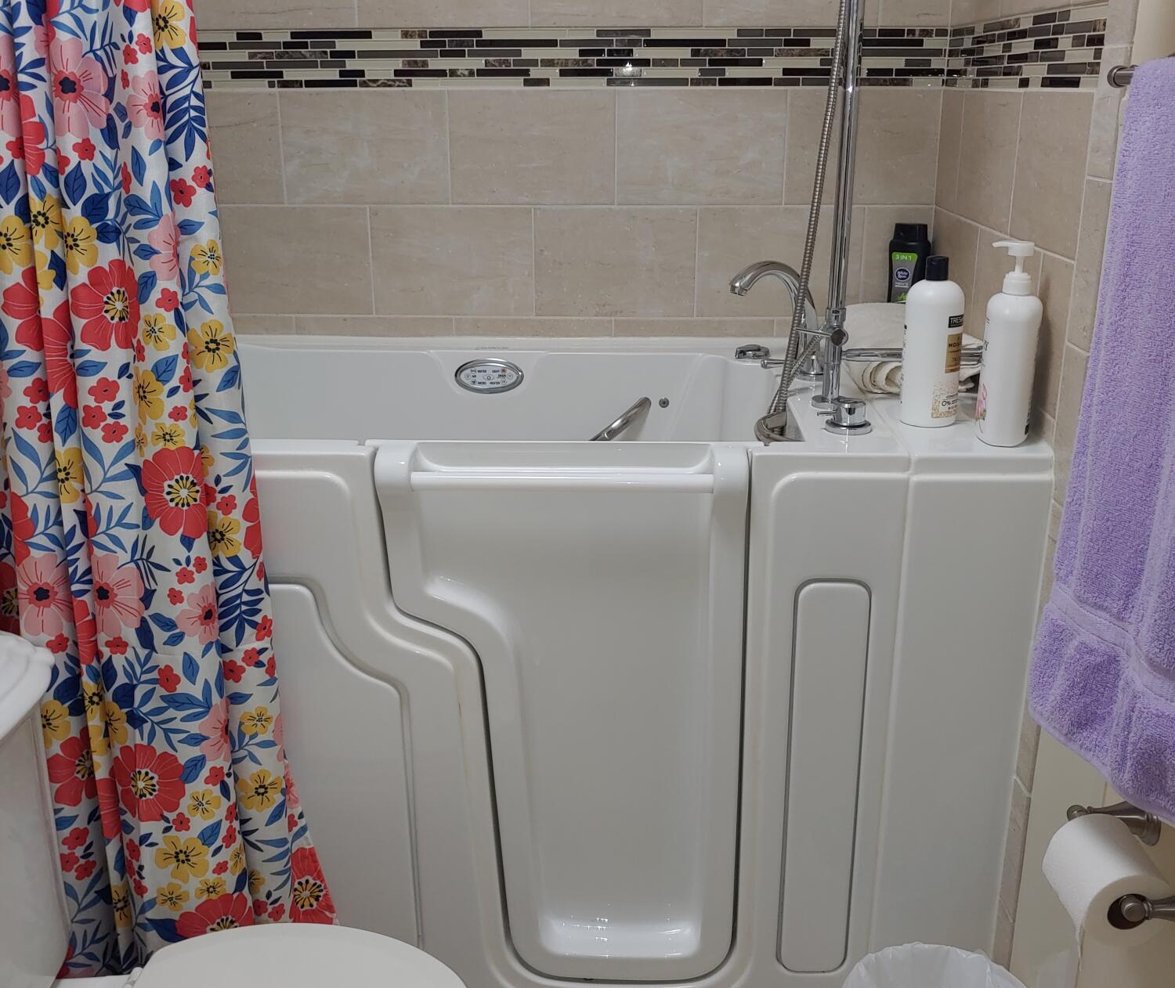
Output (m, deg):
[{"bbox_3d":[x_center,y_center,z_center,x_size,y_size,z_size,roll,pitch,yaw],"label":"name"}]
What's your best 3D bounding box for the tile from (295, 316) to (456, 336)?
[{"bbox_3d":[-0.405,-0.325,2.173,0.300,0.035,0.010,1,19,2],"label":"tile"}]

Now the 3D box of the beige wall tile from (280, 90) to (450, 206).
[{"bbox_3d":[-0.412,-0.643,2.104,0.305,0.203,0.010,1,20,2],"label":"beige wall tile"}]

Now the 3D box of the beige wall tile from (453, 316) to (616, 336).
[{"bbox_3d":[-0.102,-0.322,2.164,0.300,0.035,0.010,1,19,2],"label":"beige wall tile"}]

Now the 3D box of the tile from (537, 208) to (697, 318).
[{"bbox_3d":[0.054,-0.446,2.172,0.311,0.206,0.010,1,19,2],"label":"tile"}]

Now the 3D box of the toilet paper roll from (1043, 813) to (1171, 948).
[{"bbox_3d":[0.542,0.401,1.175,0.095,0.095,0.100,1,19,2],"label":"toilet paper roll"}]

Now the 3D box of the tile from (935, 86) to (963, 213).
[{"bbox_3d":[0.643,-0.606,1.993,0.010,0.203,0.137,1,20,2],"label":"tile"}]

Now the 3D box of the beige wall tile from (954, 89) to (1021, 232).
[{"bbox_3d":[0.634,-0.529,1.785,0.010,0.203,0.305,1,20,2],"label":"beige wall tile"}]

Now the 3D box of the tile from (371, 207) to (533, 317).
[{"bbox_3d":[-0.251,-0.438,2.128,0.300,0.198,0.010,1,19,2],"label":"tile"}]

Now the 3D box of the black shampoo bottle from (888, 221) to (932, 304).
[{"bbox_3d":[0.578,-0.376,2.038,0.080,0.221,0.047,15,24,37],"label":"black shampoo bottle"}]

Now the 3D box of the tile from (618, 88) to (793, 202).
[{"bbox_3d":[0.204,-0.623,2.049,0.300,0.198,0.010,1,19,2],"label":"tile"}]

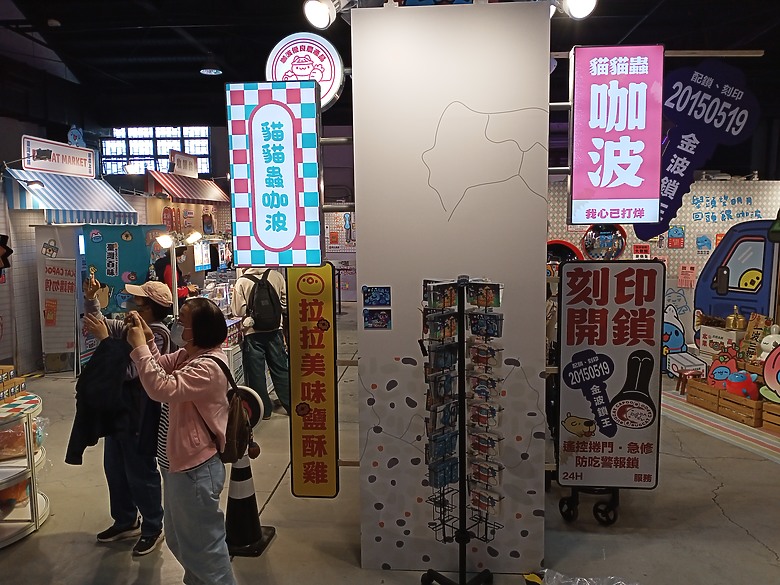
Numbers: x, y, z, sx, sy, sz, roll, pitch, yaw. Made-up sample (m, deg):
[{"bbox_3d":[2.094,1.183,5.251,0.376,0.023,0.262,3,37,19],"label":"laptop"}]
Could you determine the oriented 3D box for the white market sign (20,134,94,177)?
[{"bbox_3d":[-4.270,-1.748,8.200,0.060,0.400,1.480,0,6,4],"label":"white market sign"}]

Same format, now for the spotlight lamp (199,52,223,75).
[{"bbox_3d":[-3.300,-4.192,11.600,0.410,0.360,0.410,-1,6,0],"label":"spotlight lamp"}]

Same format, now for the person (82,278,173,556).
[{"bbox_3d":[-1.530,0.700,3.700,0.480,1.570,0.480,-3,6,-21],"label":"person"}]

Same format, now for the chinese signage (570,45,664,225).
[{"bbox_3d":[1.138,-0.783,3.202,0.433,0.861,0.120,0,6,4],"label":"chinese signage"}]

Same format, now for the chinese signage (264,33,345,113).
[{"bbox_3d":[-0.453,-1.185,3.406,0.409,0.409,0.110,0,6,4],"label":"chinese signage"}]

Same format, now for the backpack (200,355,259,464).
[{"bbox_3d":[-0.695,0.519,2.800,0.220,0.440,0.270,-1,6,-6],"label":"backpack"}]

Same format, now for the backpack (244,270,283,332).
[{"bbox_3d":[-1.187,0.085,5.920,0.330,0.550,0.210,-1,6,0],"label":"backpack"}]

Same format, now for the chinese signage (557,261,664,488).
[{"bbox_3d":[1.161,0.441,3.351,0.514,1.208,0.080,0,6,4],"label":"chinese signage"}]

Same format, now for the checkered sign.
[{"bbox_3d":[-0.597,-0.612,3.331,0.462,0.945,0.120,0,6,4],"label":"checkered sign"}]

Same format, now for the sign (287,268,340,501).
[{"bbox_3d":[-0.424,0.502,3.559,0.265,1.334,0.080,0,6,4],"label":"sign"}]

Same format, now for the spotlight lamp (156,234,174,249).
[{"bbox_3d":[-2.171,-0.493,6.100,0.160,0.120,0.110,2,21,21],"label":"spotlight lamp"}]

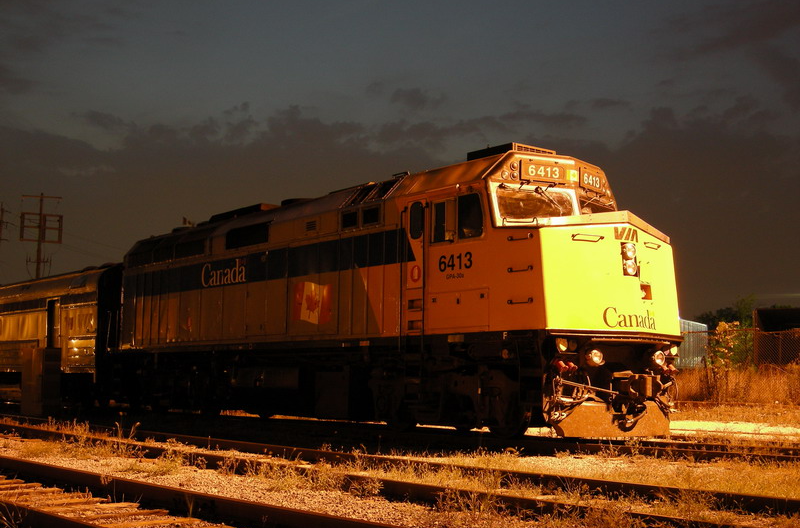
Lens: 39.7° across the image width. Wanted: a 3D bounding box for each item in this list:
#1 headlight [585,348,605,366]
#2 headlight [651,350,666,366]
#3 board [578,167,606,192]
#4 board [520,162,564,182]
[{"bbox_3d":[2.896,1.386,16.601,0.240,0.240,0.160,5,-8,-37],"label":"headlight"},{"bbox_3d":[4.029,1.488,17.464,0.240,0.240,0.160,5,-8,-37],"label":"headlight"},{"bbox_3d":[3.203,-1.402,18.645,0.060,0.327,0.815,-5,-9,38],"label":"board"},{"bbox_3d":[2.308,-1.482,17.964,0.815,0.327,0.060,3,-7,-23],"label":"board"}]

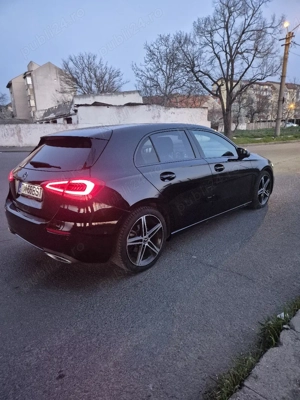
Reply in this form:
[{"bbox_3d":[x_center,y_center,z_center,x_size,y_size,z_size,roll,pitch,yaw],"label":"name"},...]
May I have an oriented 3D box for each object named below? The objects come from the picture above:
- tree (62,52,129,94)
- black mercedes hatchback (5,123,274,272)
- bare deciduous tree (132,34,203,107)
[{"bbox_3d":[-6.148,-11.675,29.834,7.790,8.550,7.790,-4,17,-10],"label":"tree"},{"bbox_3d":[0.365,-0.434,4.069,4.420,1.440,1.840,-16,22,-42],"label":"black mercedes hatchback"},{"bbox_3d":[1.911,-12.958,30.523,7.960,10.460,7.960,0,16,3],"label":"bare deciduous tree"}]

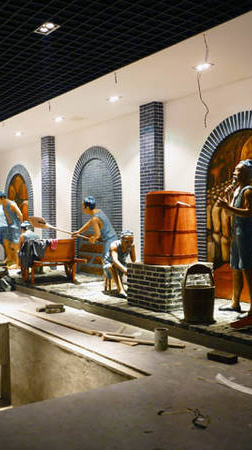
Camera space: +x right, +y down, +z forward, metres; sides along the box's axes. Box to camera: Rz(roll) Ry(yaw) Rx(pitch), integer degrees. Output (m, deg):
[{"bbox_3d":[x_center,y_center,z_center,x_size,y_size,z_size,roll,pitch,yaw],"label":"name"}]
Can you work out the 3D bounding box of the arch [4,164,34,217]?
[{"bbox_3d":[-2.677,-0.263,12.098,0.120,2.420,1.786,0,0,-36],"label":"arch"}]

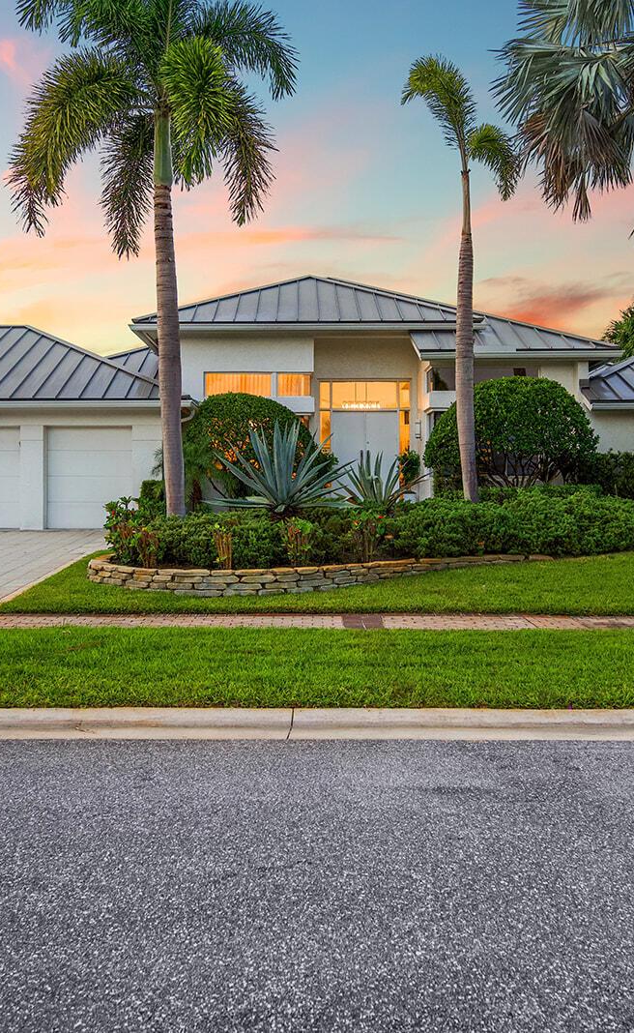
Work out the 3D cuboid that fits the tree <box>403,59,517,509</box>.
[{"bbox_3d":[2.335,-3.685,13.900,1.930,7.500,1.800,0,1,0],"label":"tree"}]

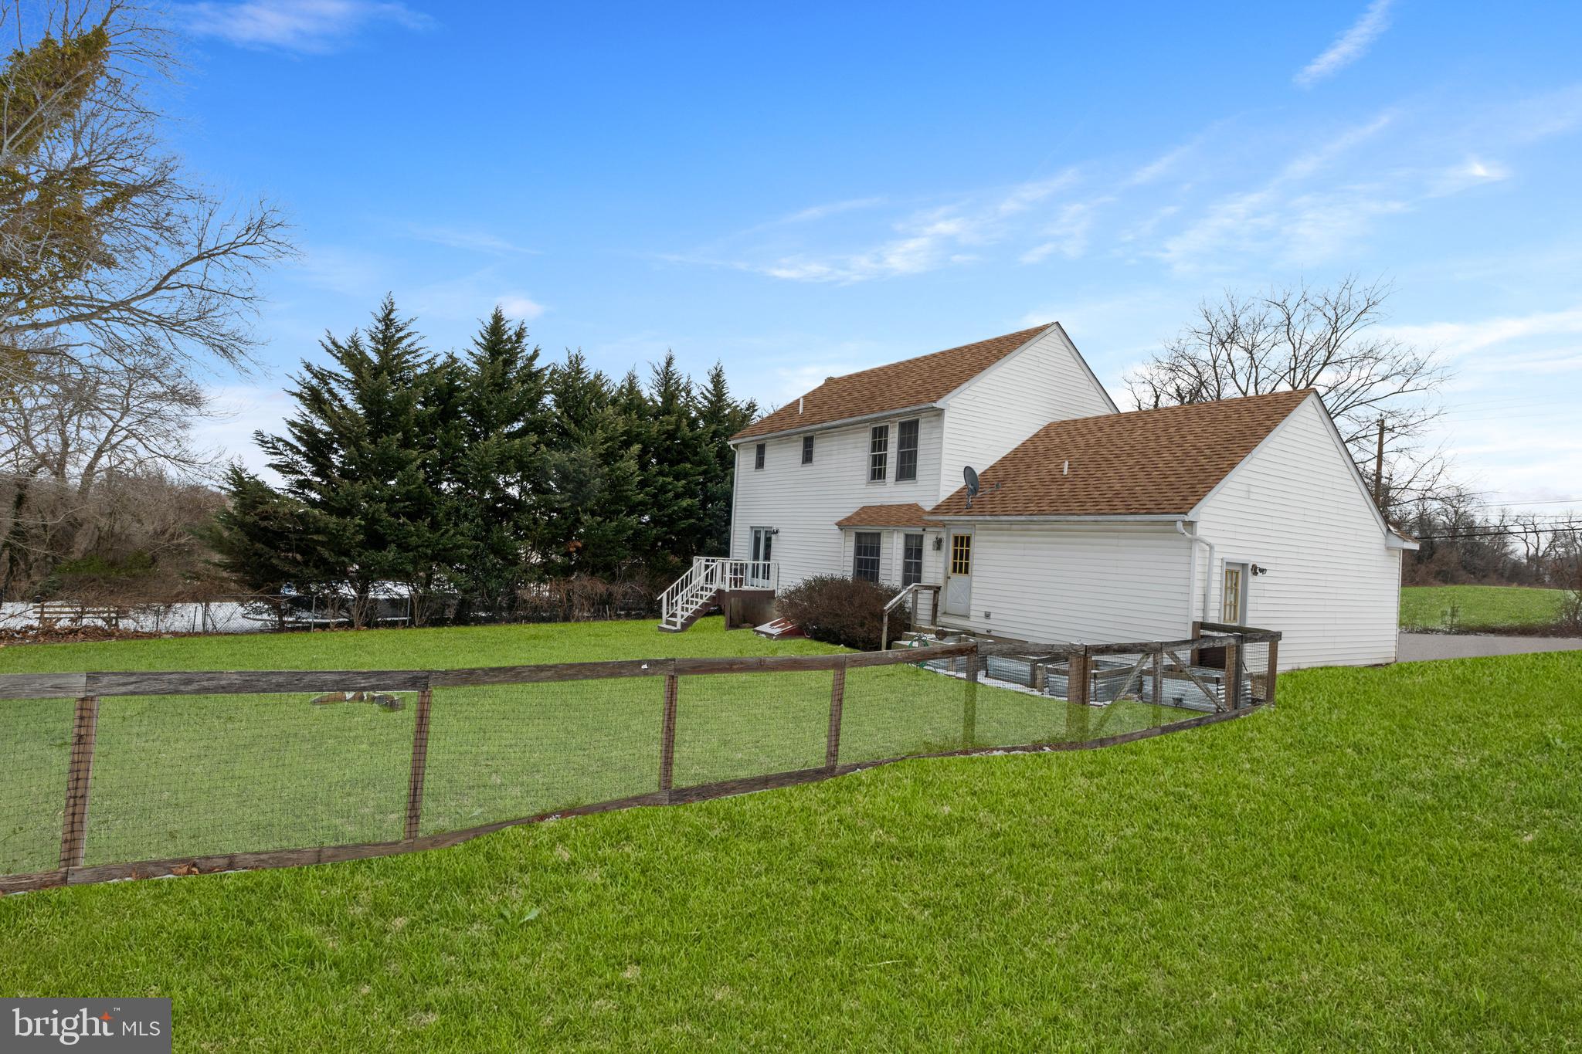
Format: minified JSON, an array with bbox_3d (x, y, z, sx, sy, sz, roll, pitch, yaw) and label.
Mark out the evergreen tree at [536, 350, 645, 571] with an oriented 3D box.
[{"bbox_3d":[-8.421,-1.866,28.666,4.400,10.678,4.400,5,-2,-31],"label":"evergreen tree"}]

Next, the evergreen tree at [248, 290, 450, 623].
[{"bbox_3d":[-15.964,-2.451,25.350,6.200,11.900,6.400,5,-2,-31],"label":"evergreen tree"}]

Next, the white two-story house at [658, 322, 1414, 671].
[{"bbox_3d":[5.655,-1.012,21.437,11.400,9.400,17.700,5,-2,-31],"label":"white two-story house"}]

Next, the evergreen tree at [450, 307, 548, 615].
[{"bbox_3d":[-11.461,-2.498,27.048,4.200,12.063,4.000,5,-2,-31],"label":"evergreen tree"}]

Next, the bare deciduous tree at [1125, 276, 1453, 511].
[{"bbox_3d":[22.468,-3.499,31.800,12.500,15.890,12.500,5,-2,-31],"label":"bare deciduous tree"}]

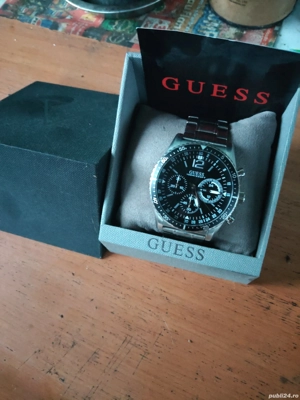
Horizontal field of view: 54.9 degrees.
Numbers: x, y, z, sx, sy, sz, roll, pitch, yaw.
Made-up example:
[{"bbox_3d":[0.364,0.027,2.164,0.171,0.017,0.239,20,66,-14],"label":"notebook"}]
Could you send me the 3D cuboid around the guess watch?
[{"bbox_3d":[0.029,-0.014,0.175,0.049,0.066,0.055,12,14,5],"label":"guess watch"}]

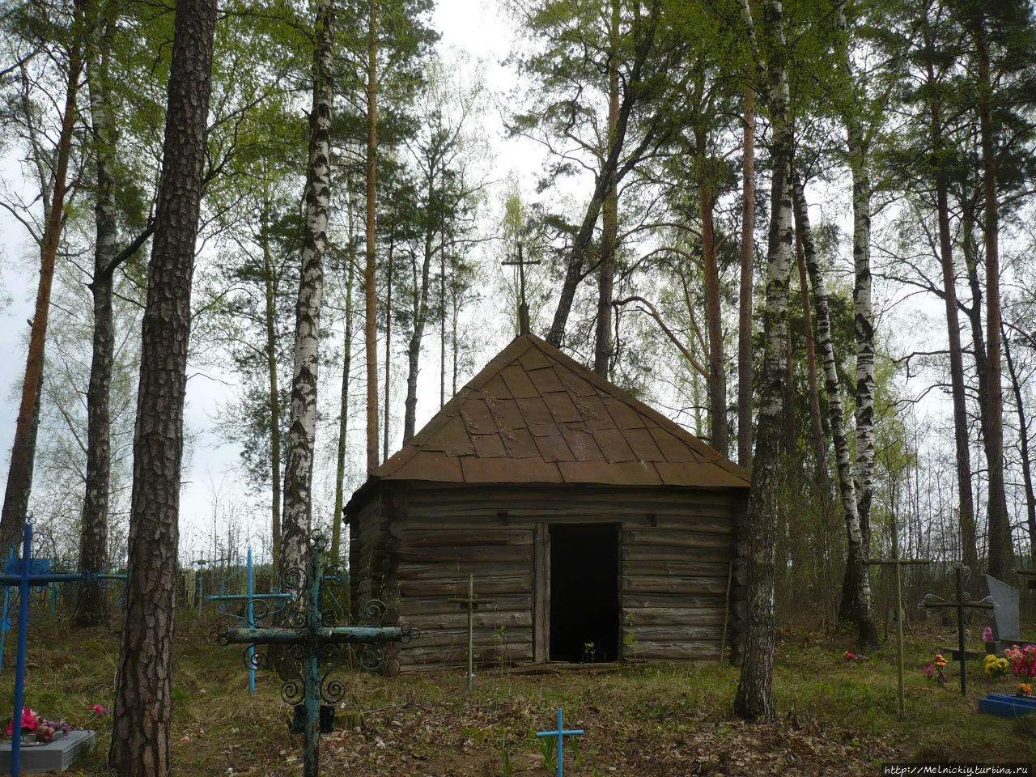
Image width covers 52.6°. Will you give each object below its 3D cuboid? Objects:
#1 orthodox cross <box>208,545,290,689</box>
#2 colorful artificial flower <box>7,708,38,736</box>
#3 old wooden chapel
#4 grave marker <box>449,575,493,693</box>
[{"bbox_3d":[-3.020,2.595,11.828,0.930,1.581,0.090,2,-11,-15],"label":"orthodox cross"},{"bbox_3d":[-3.606,2.419,7.607,0.220,0.195,0.200,2,-11,-14],"label":"colorful artificial flower"},{"bbox_3d":[0.134,1.666,16.813,5.450,5.137,5.614,2,-11,-15],"label":"old wooden chapel"},{"bbox_3d":[-0.532,2.725,11.766,0.517,1.258,0.080,2,-11,-15],"label":"grave marker"}]

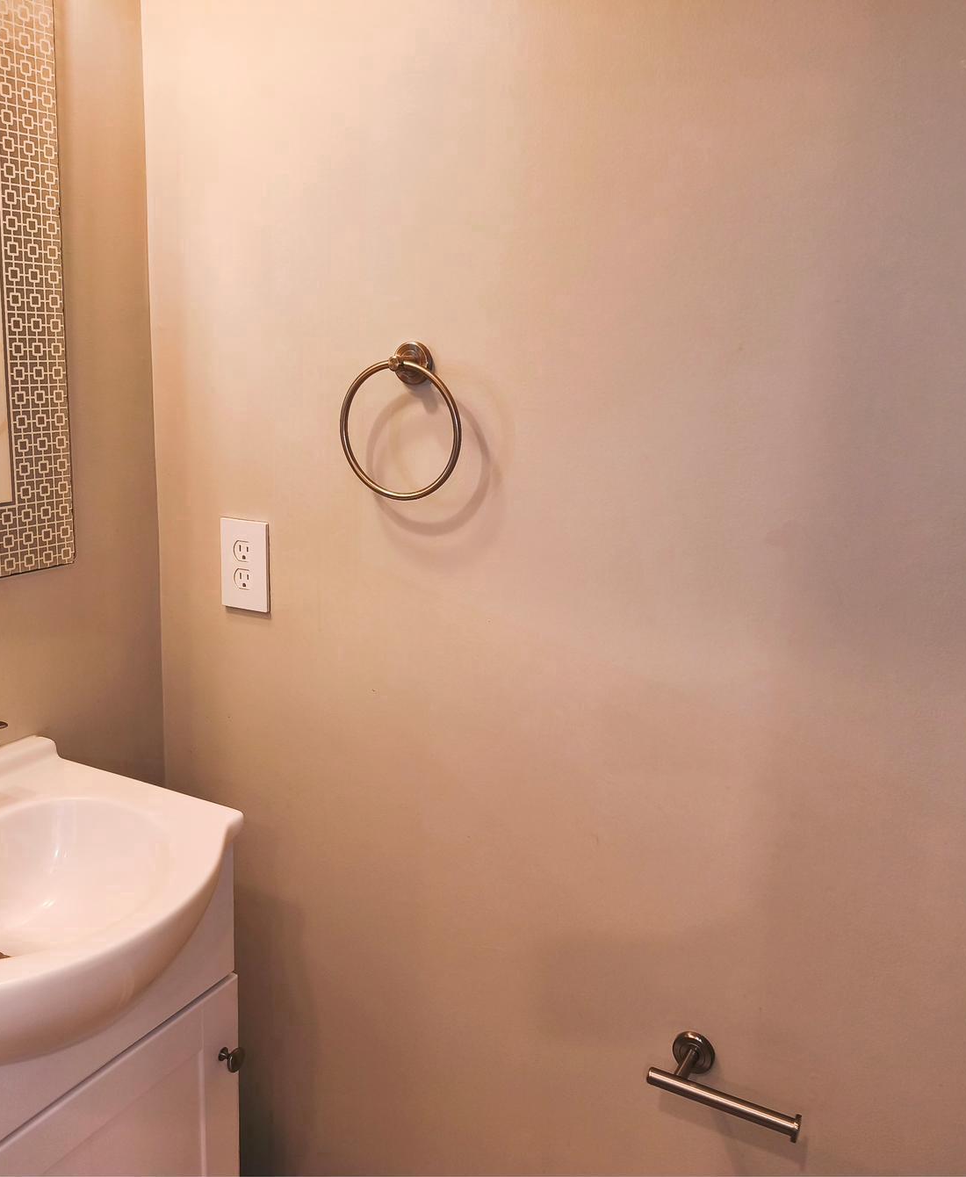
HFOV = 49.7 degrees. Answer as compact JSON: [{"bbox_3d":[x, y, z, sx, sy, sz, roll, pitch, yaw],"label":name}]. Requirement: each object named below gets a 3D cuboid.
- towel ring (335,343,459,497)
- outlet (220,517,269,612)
[{"bbox_3d":[-0.095,-0.201,1.257,0.168,0.191,0.053,9,15,25],"label":"towel ring"},{"bbox_3d":[-0.325,-0.033,1.435,0.079,0.124,0.008,9,15,25],"label":"outlet"}]

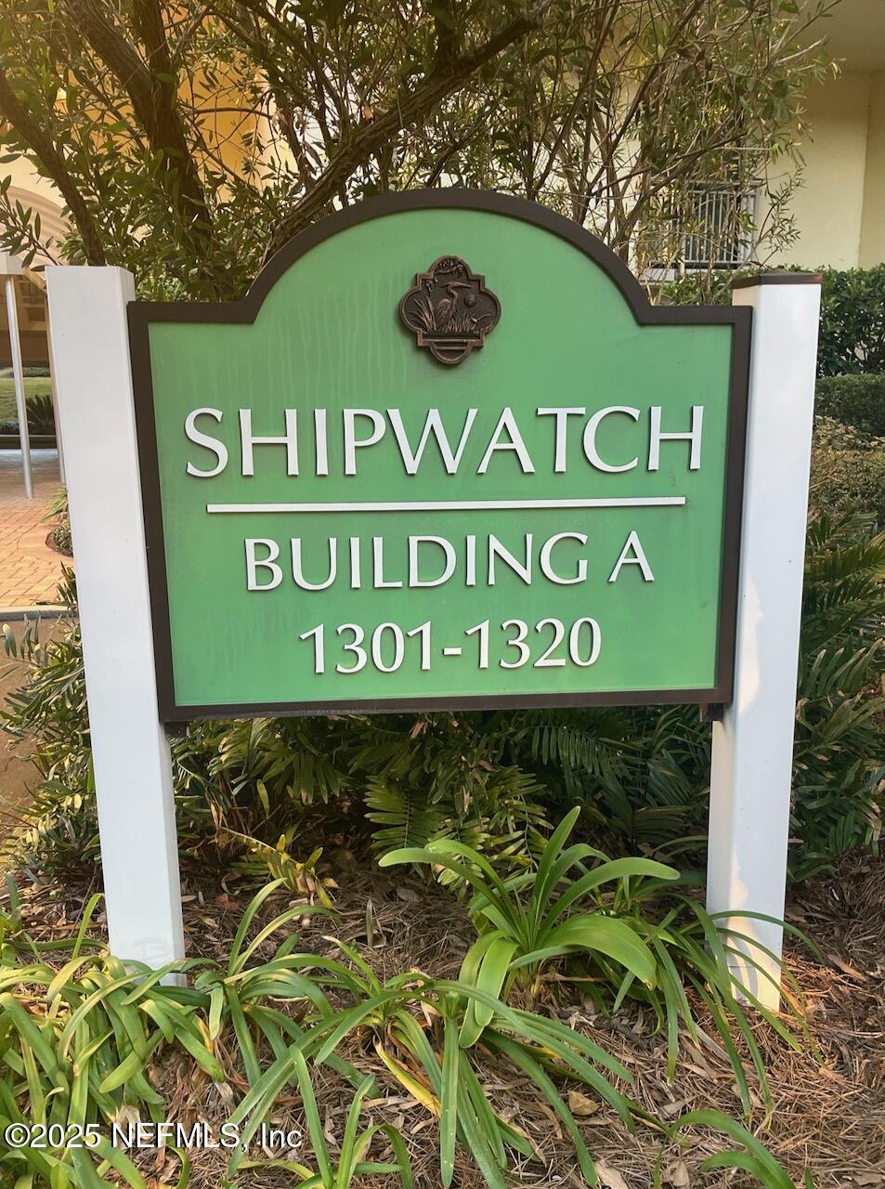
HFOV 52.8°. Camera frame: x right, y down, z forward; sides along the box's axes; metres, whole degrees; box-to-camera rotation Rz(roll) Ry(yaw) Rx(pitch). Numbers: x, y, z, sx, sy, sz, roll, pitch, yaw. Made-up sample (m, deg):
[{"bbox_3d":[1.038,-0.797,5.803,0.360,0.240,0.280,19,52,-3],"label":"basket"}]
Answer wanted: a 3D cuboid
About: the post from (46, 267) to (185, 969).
[{"bbox_3d":[-0.621,0.107,1.740,0.122,1.400,0.122,-2,11,-6],"label":"post"}]

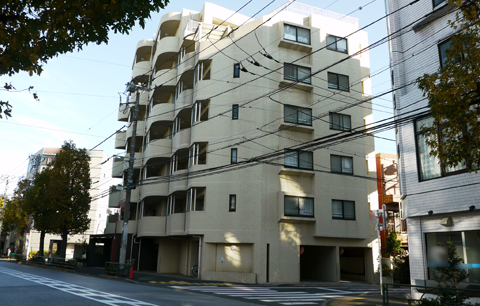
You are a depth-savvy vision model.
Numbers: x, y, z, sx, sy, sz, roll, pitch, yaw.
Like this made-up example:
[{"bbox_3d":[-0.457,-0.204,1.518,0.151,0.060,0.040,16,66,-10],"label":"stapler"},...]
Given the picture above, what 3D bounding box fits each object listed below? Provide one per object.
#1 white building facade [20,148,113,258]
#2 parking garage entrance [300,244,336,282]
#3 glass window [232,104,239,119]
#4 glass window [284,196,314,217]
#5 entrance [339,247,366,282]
[{"bbox_3d":[-27.431,7.899,61.825,12.000,16.600,7.000,2,-15,0],"label":"white building facade"},{"bbox_3d":[4.553,6.466,22.786,2.404,2.020,0.500,6,-15,-17],"label":"parking garage entrance"},{"bbox_3d":[-0.282,-2.563,24.387,0.383,0.972,0.140,-1,-15,9],"label":"glass window"},{"bbox_3d":[3.461,3.119,22.654,1.899,1.145,0.120,6,-15,-17],"label":"glass window"},{"bbox_3d":[6.899,6.731,23.525,2.141,2.020,0.500,6,-15,-17],"label":"entrance"}]

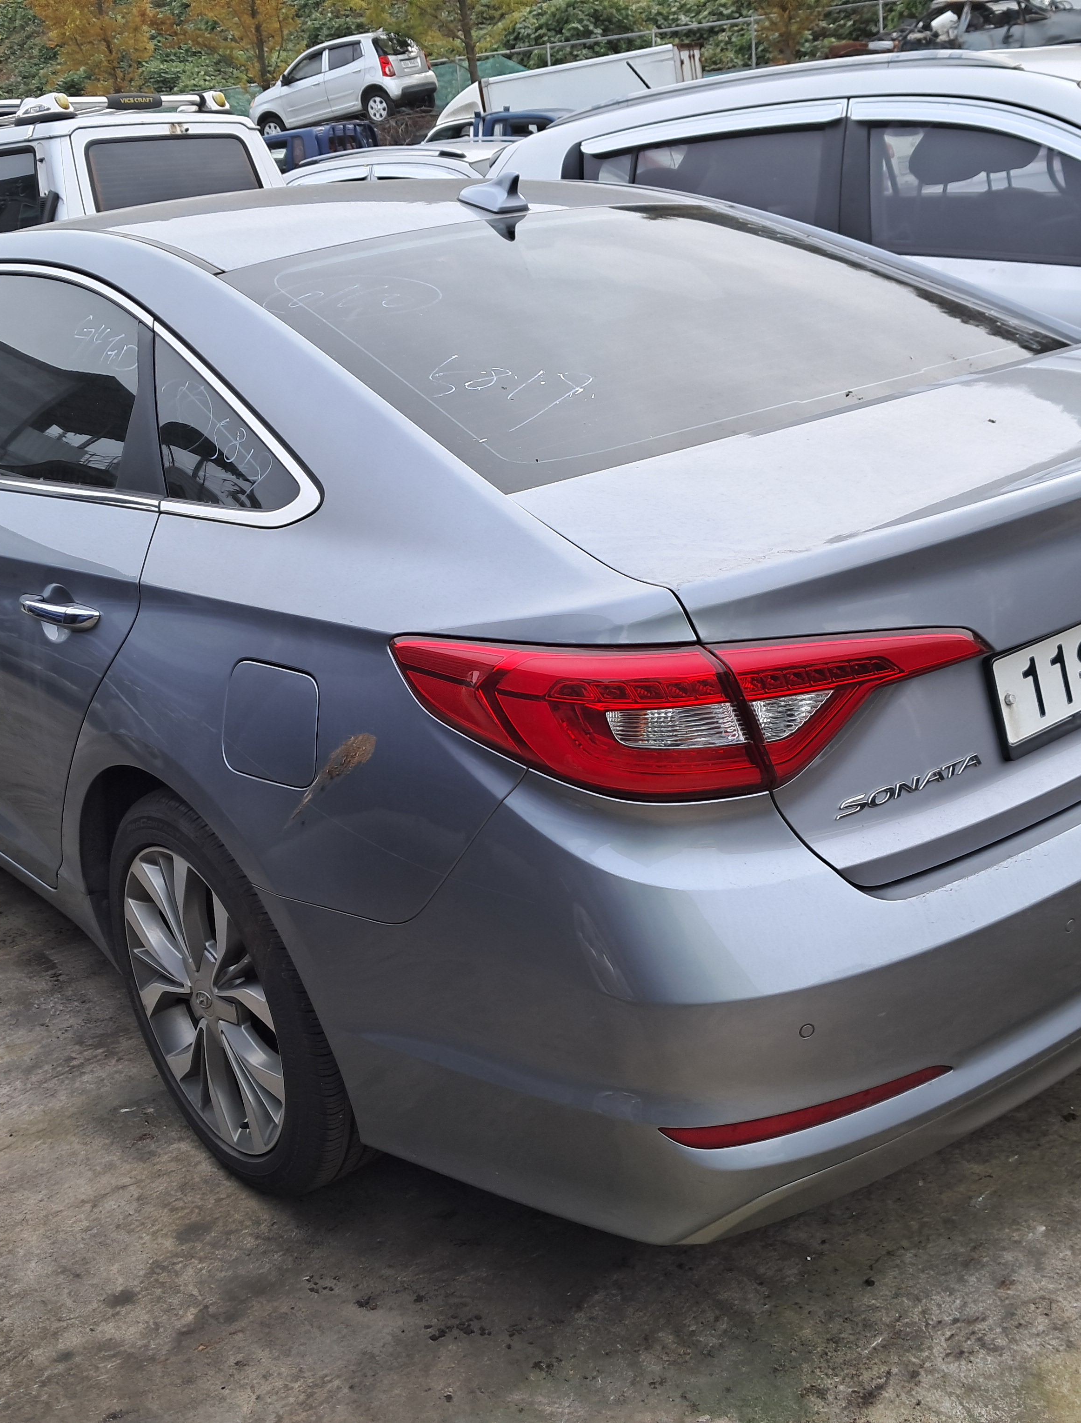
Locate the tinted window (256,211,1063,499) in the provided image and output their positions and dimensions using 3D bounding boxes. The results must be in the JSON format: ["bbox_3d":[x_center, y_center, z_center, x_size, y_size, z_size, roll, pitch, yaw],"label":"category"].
[{"bbox_3d":[0.186,-0.651,2.343,1.270,0.120,0.880,-20,45,-36],"label":"tinted window"}]

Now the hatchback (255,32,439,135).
[{"bbox_3d":[-3.752,-11.375,27.043,3.530,1.480,1.600,3,27,30],"label":"hatchback"}]

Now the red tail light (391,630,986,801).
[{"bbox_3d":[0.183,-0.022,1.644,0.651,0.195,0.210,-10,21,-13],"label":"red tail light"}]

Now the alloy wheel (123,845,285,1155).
[{"bbox_3d":[-0.452,0.414,2.291,0.190,0.490,0.490,-20,25,-36],"label":"alloy wheel"}]

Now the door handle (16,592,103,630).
[{"bbox_3d":[-0.708,-0.149,2.183,0.060,0.055,0.235,-20,25,-36],"label":"door handle"}]

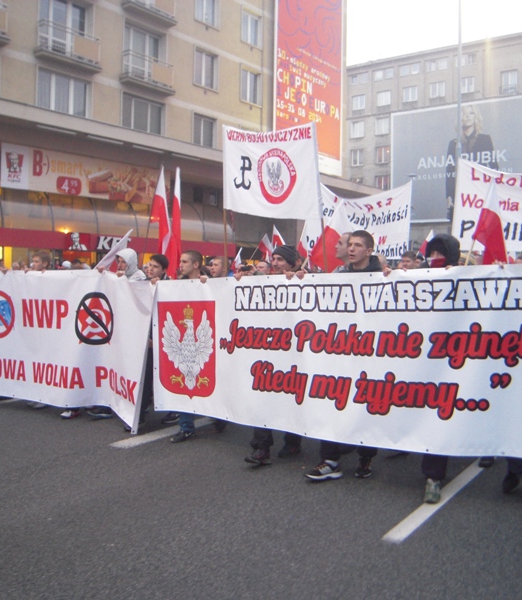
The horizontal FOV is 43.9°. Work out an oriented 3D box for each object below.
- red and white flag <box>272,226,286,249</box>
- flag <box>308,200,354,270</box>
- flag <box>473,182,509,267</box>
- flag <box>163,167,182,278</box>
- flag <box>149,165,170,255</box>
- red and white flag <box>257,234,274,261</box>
[{"bbox_3d":[0.392,-1.367,14.500,0.359,0.605,0.200,1,2,14],"label":"red and white flag"},{"bbox_3d":[0.674,-0.580,6.100,0.471,0.754,0.300,1,2,14],"label":"flag"},{"bbox_3d":[2.336,-0.780,6.600,0.398,0.918,0.250,1,2,14],"label":"flag"},{"bbox_3d":[-0.952,-0.817,7.000,0.206,1.255,0.200,1,2,14],"label":"flag"},{"bbox_3d":[-1.192,-1.057,7.600,0.258,1.069,0.200,1,2,14],"label":"flag"},{"bbox_3d":[0.116,-1.217,15.000,0.394,0.649,0.200,1,2,14],"label":"red and white flag"}]

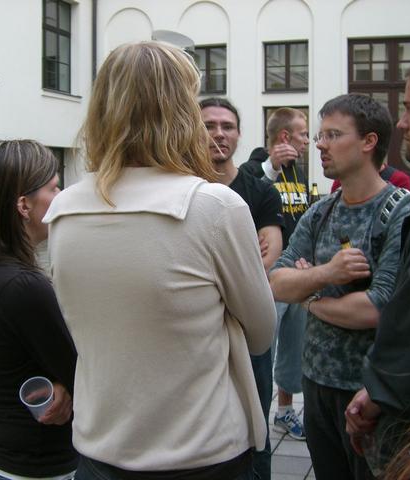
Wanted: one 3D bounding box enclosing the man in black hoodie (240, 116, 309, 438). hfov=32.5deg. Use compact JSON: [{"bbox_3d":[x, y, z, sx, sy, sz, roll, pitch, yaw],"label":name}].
[{"bbox_3d":[0.430,0.165,3.780,0.520,1.740,0.400,-4,6,-38],"label":"man in black hoodie"}]

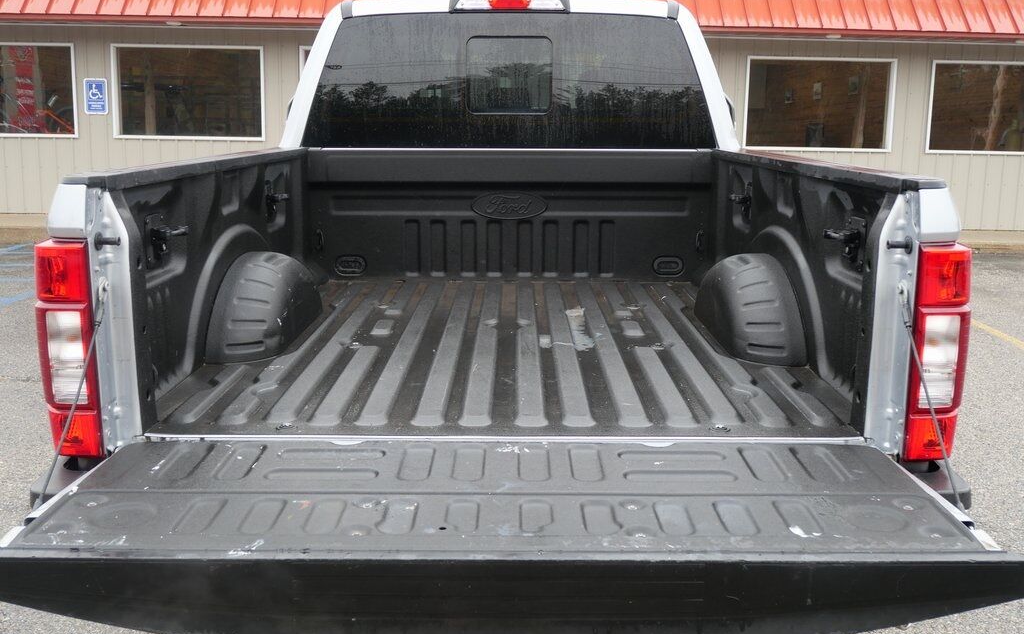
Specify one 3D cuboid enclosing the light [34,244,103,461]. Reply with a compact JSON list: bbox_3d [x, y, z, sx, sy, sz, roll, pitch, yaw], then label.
[{"bbox_3d":[-0.911,0.059,2.095,0.130,0.450,0.135,0,11,0],"label":"light"}]

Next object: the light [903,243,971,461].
[{"bbox_3d":[0.869,0.067,2.089,0.130,0.450,0.135,0,11,0],"label":"light"}]

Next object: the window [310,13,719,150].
[{"bbox_3d":[-0.009,-0.983,4.194,1.700,0.585,0.080,0,3,0],"label":"window"}]

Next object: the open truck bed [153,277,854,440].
[{"bbox_3d":[-0.017,0.008,3.152,1.590,0.130,2.080,0,11,0],"label":"open truck bed"}]

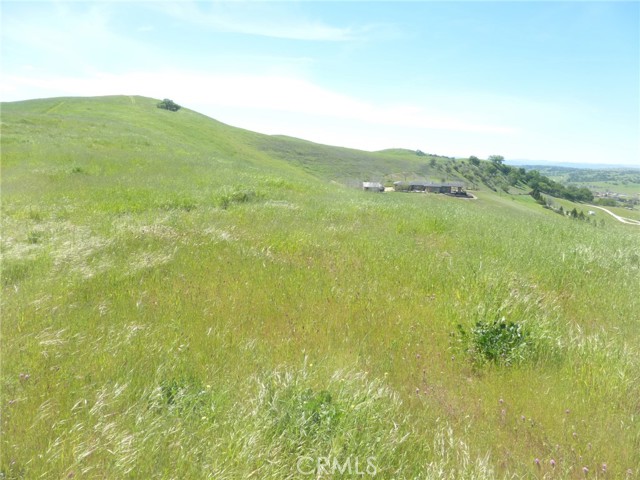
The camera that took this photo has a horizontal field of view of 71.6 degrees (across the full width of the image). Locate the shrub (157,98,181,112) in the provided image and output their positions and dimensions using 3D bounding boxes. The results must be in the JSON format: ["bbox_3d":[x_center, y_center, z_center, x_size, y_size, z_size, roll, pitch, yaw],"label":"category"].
[{"bbox_3d":[-61.460,-54.564,180.000,9.500,5.200,8.500,1,10,0],"label":"shrub"}]

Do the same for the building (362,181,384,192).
[{"bbox_3d":[22.696,-22.910,190.000,8.800,4.200,7.000,2,10,6],"label":"building"}]

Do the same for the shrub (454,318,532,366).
[{"bbox_3d":[1.672,0.984,4.300,0.720,0.440,0.620,1,10,0],"label":"shrub"}]

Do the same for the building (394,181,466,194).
[{"bbox_3d":[46.462,-22.481,190.000,30.000,5.000,13.500,2,10,3],"label":"building"}]

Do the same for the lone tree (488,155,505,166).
[{"bbox_3d":[111.382,-50.169,280.000,10.000,7.800,9.500,1,10,0],"label":"lone tree"}]

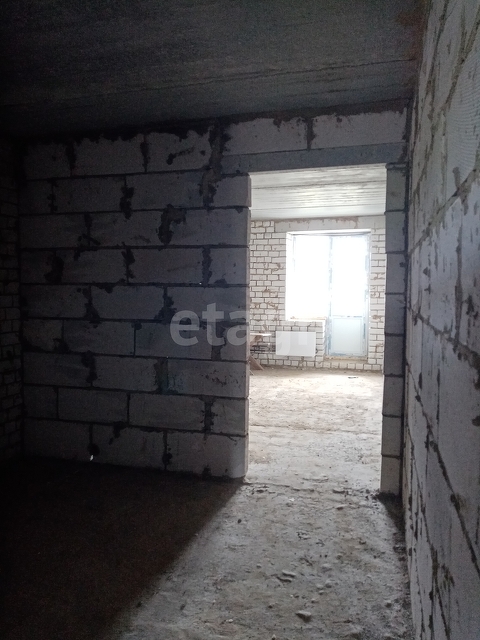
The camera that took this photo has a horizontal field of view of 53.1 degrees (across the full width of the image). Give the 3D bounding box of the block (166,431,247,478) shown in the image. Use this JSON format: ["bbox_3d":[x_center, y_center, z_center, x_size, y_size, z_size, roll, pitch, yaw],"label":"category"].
[{"bbox_3d":[-0.236,0.953,3.505,0.597,0.265,0.100,1,3,14],"label":"block"}]

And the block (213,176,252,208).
[{"bbox_3d":[-0.050,-0.887,3.361,0.249,0.207,0.100,1,3,14],"label":"block"}]

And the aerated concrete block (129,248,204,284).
[{"bbox_3d":[-0.522,-0.384,3.503,0.585,0.250,0.100,1,3,14],"label":"aerated concrete block"}]

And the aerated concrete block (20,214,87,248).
[{"bbox_3d":[-1.404,-0.671,3.701,0.580,0.250,0.100,1,3,14],"label":"aerated concrete block"}]

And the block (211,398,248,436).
[{"bbox_3d":[-0.071,0.683,3.451,0.248,0.250,0.100,1,3,14],"label":"block"}]

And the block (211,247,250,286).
[{"bbox_3d":[-0.070,-0.374,3.394,0.264,0.250,0.100,1,3,14],"label":"block"}]

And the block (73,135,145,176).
[{"bbox_3d":[-0.954,-1.195,3.564,0.580,0.250,0.100,1,3,14],"label":"block"}]

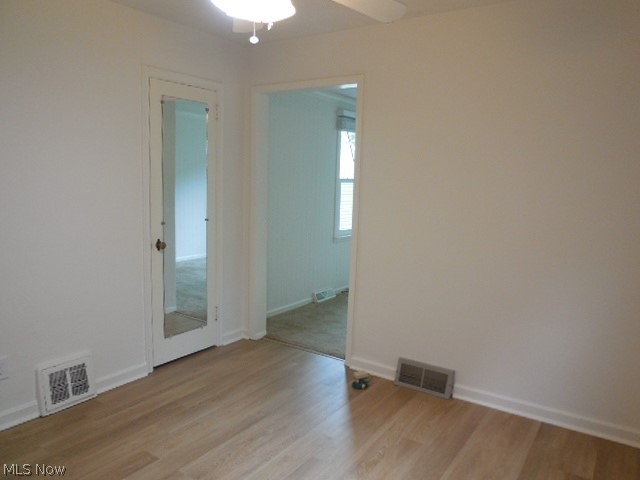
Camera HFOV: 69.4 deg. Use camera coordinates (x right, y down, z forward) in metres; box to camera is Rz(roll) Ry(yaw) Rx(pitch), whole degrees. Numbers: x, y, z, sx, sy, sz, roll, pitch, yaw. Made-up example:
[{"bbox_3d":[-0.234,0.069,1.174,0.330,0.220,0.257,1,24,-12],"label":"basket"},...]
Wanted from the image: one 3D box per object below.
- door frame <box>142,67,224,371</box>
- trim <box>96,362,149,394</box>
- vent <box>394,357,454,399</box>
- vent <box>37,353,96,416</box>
[{"bbox_3d":[-1.024,-0.133,3.455,0.085,2.120,0.725,6,9,33],"label":"door frame"},{"bbox_3d":[-1.324,0.922,3.101,0.027,0.095,0.383,6,9,33],"label":"trim"},{"bbox_3d":[0.705,0.938,3.144,0.389,0.177,0.070,6,9,33],"label":"vent"},{"bbox_3d":[-1.522,0.865,2.789,0.047,0.275,0.340,6,9,33],"label":"vent"}]

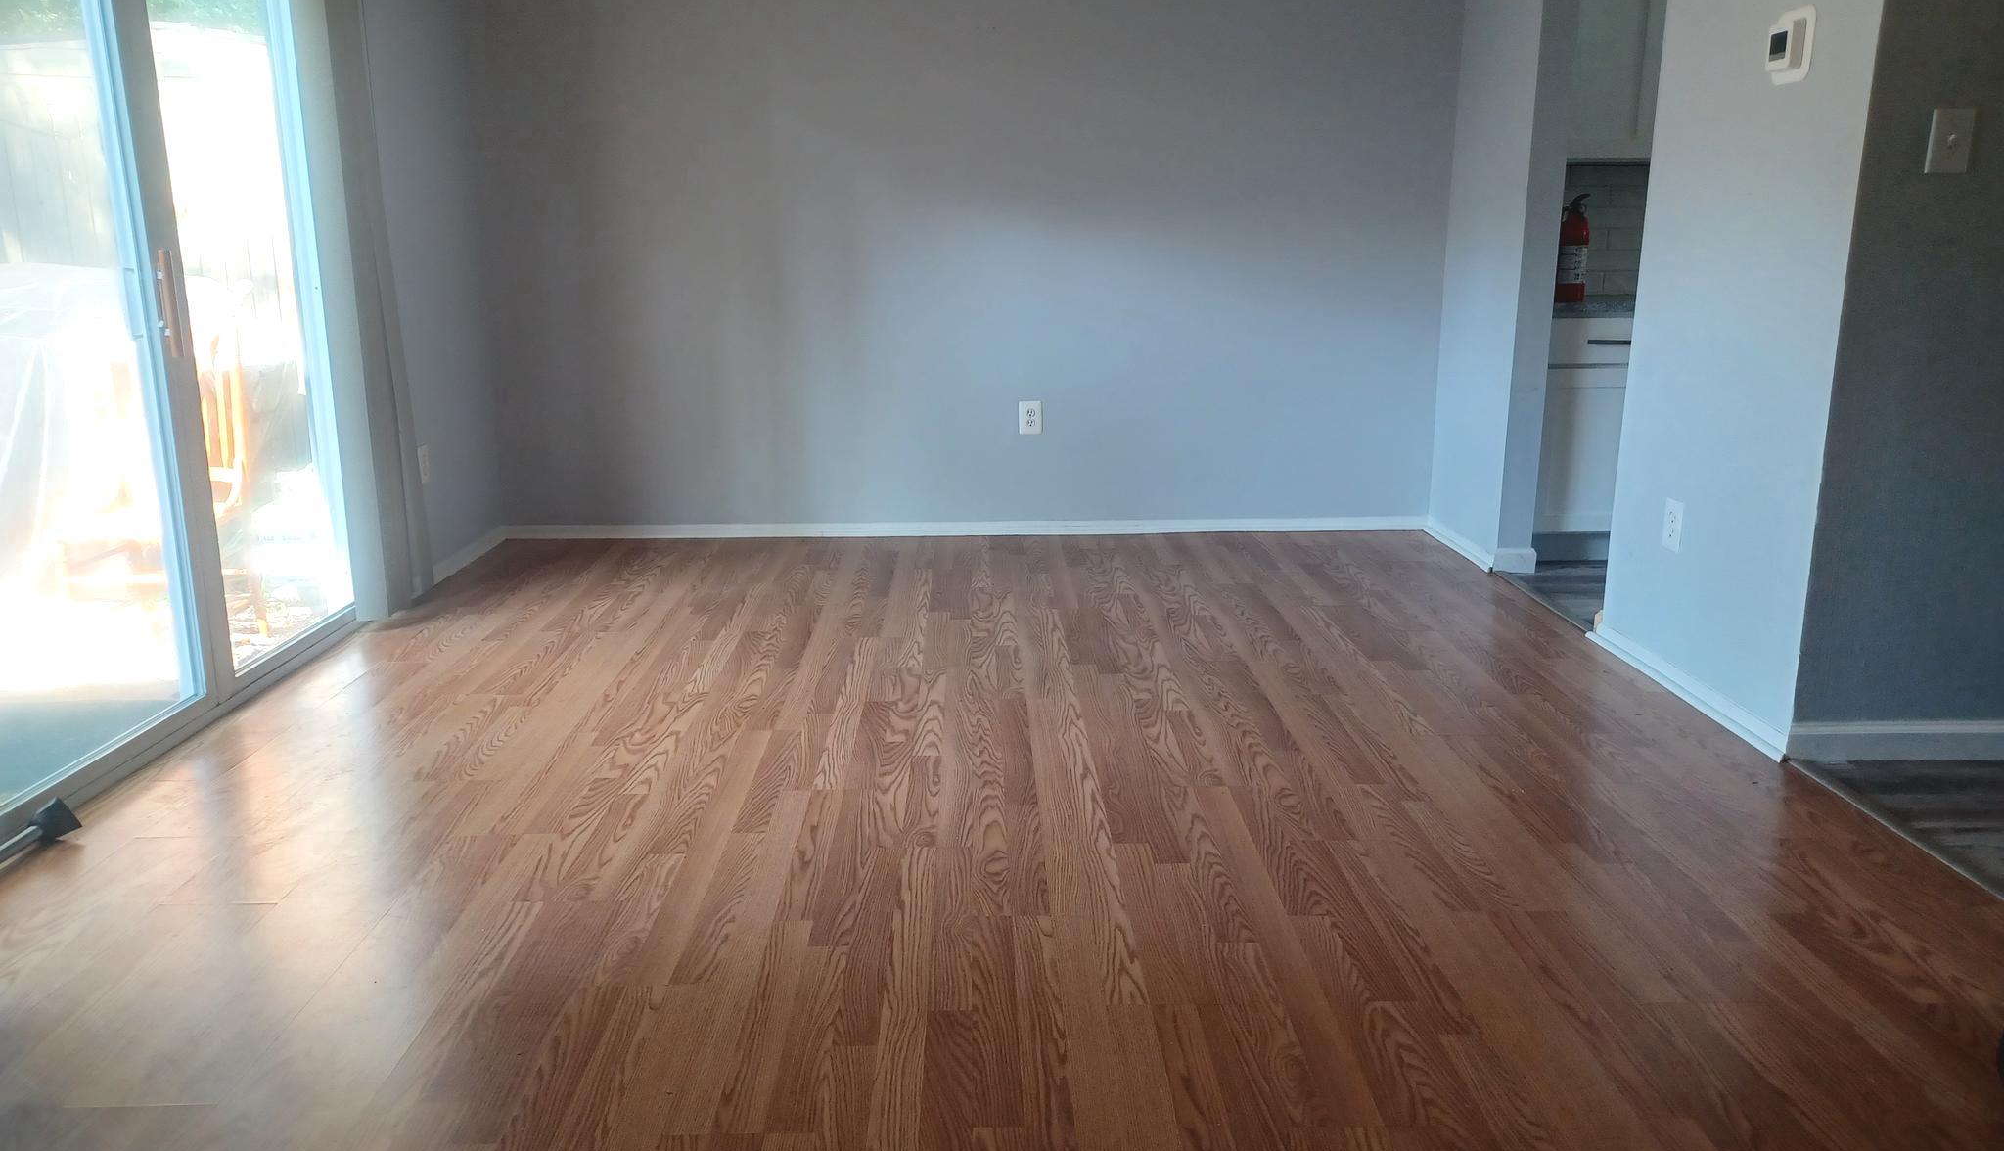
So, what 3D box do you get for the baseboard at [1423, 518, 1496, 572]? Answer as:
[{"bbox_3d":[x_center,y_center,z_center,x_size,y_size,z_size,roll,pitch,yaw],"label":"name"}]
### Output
[{"bbox_3d":[1.682,-0.117,5.331,0.022,0.055,0.721,-1,14,-2],"label":"baseboard"}]

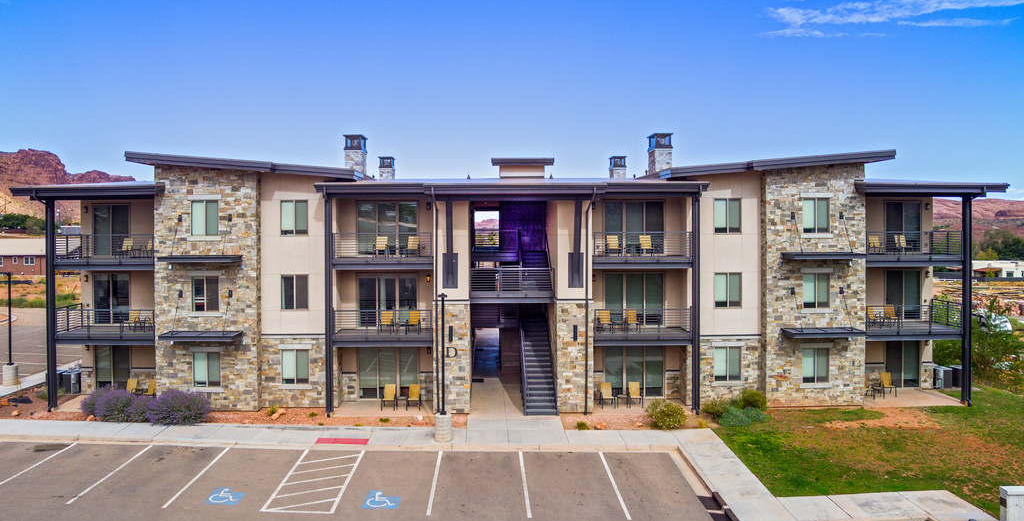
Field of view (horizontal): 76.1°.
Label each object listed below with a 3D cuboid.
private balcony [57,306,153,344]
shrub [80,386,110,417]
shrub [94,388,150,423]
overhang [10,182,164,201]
[{"bbox_3d":[-16.998,2.725,28.300,4.200,1.500,2.000,0,2,-1],"label":"private balcony"},{"bbox_3d":[-17.080,5.687,26.955,1.200,1.038,1.160,0,2,-1],"label":"shrub"},{"bbox_3d":[-15.120,5.660,25.400,1.950,1.120,1.750,0,2,-1],"label":"shrub"},{"bbox_3d":[-17.291,-2.964,27.900,6.200,0.750,2.700,0,2,-1],"label":"overhang"}]

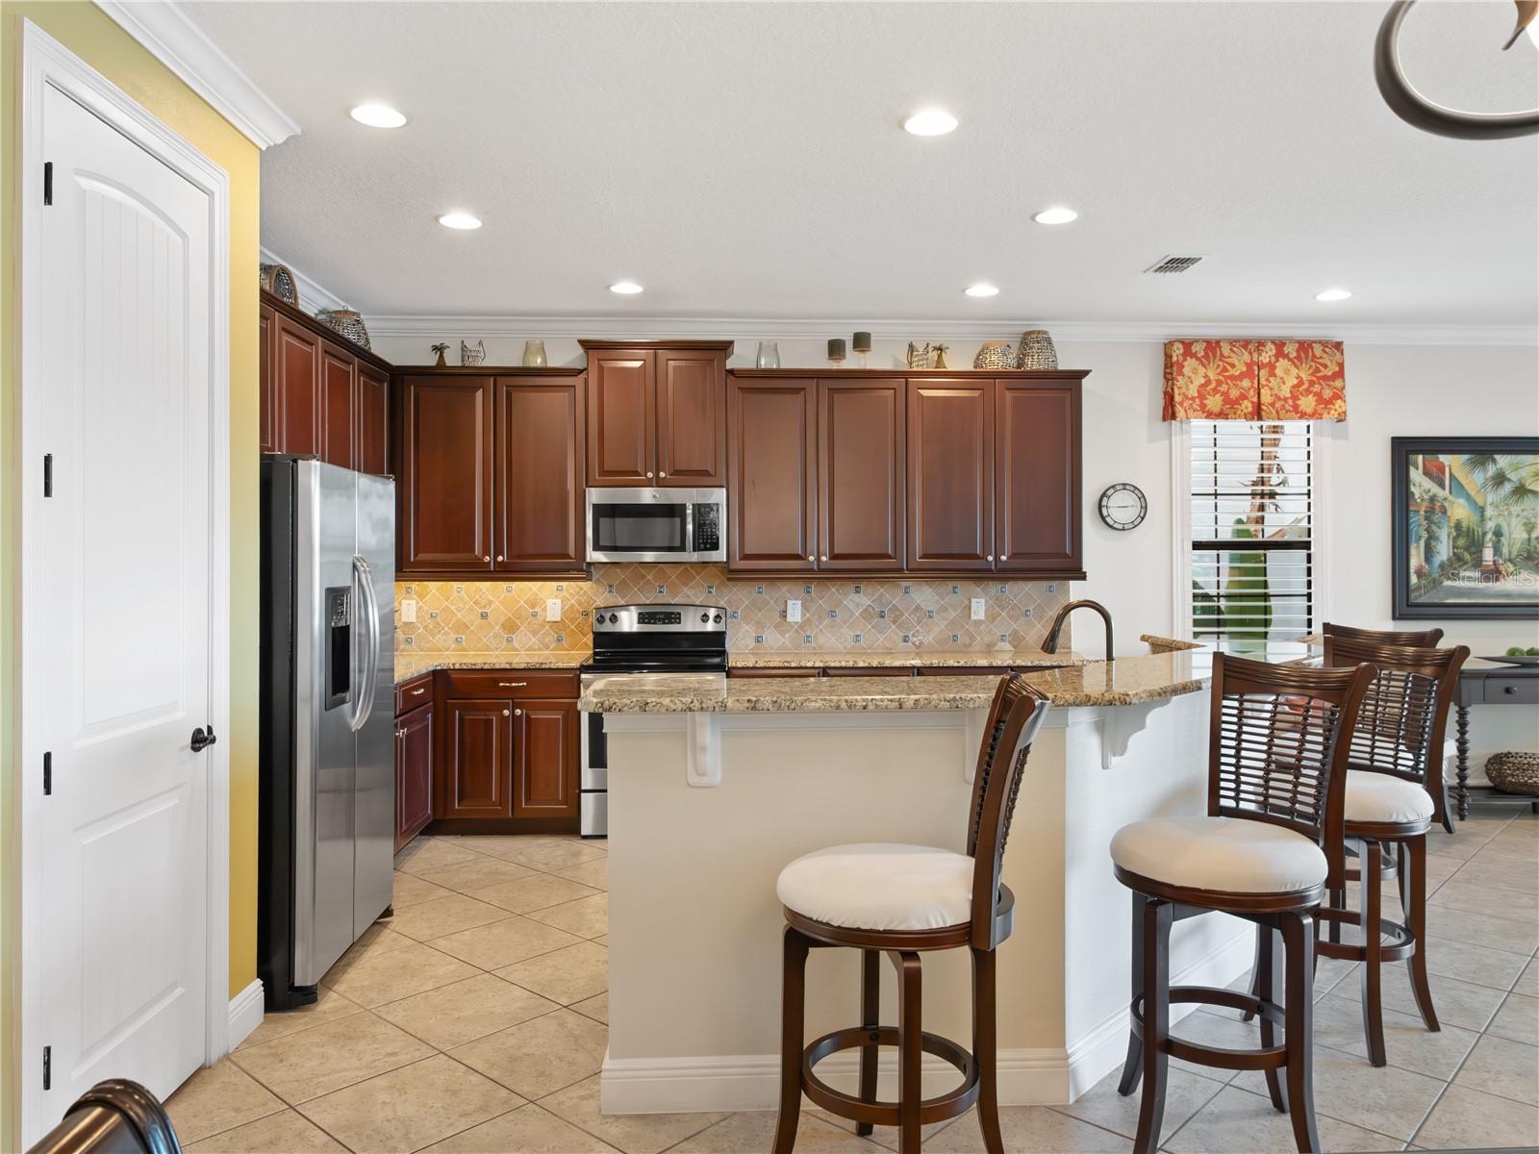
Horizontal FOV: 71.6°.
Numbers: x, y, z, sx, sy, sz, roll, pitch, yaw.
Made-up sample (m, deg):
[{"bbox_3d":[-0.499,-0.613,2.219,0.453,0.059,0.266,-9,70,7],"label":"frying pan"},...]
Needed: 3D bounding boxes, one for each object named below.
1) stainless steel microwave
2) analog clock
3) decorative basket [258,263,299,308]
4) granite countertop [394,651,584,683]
[{"bbox_3d":[-0.618,-0.287,6.006,0.757,0.413,0.435,0,1,-2],"label":"stainless steel microwave"},{"bbox_3d":[2.069,-0.408,6.242,0.284,0.281,0.045,0,0,-2],"label":"analog clock"},{"bbox_3d":[-2.200,-1.228,4.630,0.220,0.245,0.275,0,0,-2],"label":"decorative basket"},{"bbox_3d":[-1.645,0.483,5.310,1.325,0.040,1.810,0,1,-2],"label":"granite countertop"}]

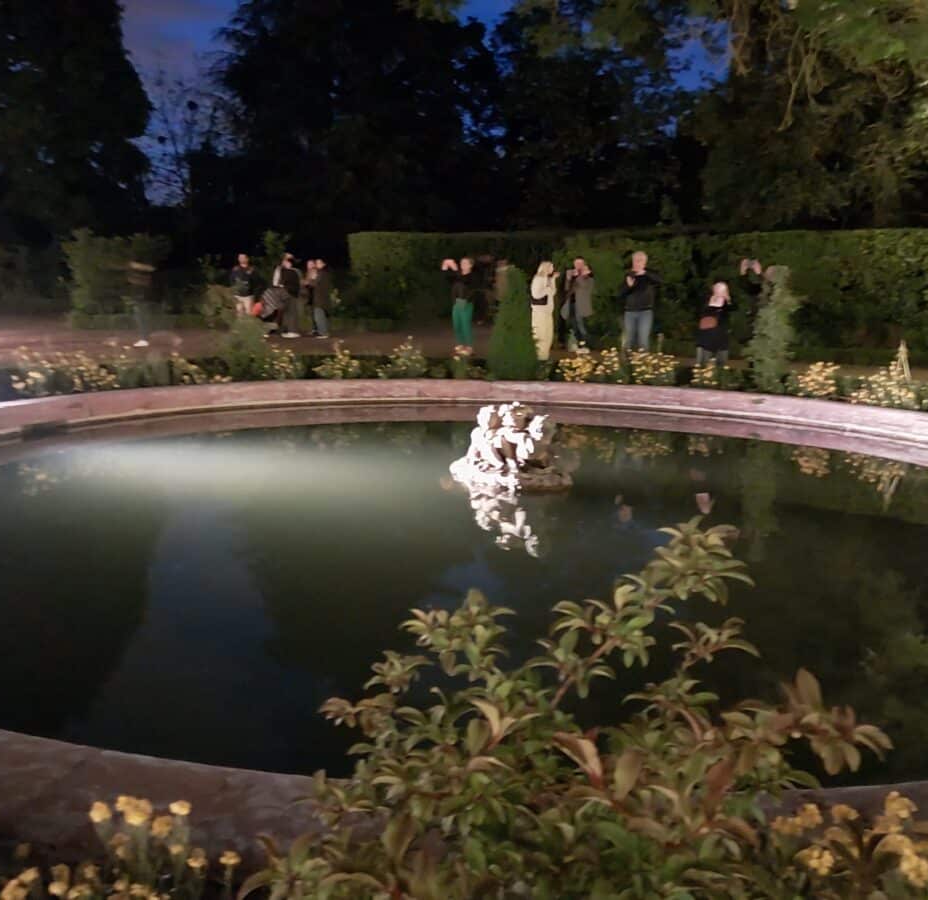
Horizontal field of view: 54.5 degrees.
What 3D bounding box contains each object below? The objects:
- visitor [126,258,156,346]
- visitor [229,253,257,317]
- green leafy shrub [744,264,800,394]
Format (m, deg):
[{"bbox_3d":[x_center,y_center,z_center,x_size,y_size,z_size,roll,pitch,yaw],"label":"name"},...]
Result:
[{"bbox_3d":[-6.084,-2.762,16.932,0.500,1.610,0.470,0,10,-6],"label":"visitor"},{"bbox_3d":[-4.692,-3.295,19.161,0.560,1.740,0.400,0,10,-8],"label":"visitor"},{"bbox_3d":[3.864,-1.494,11.229,0.670,1.599,0.670,5,12,18],"label":"green leafy shrub"}]

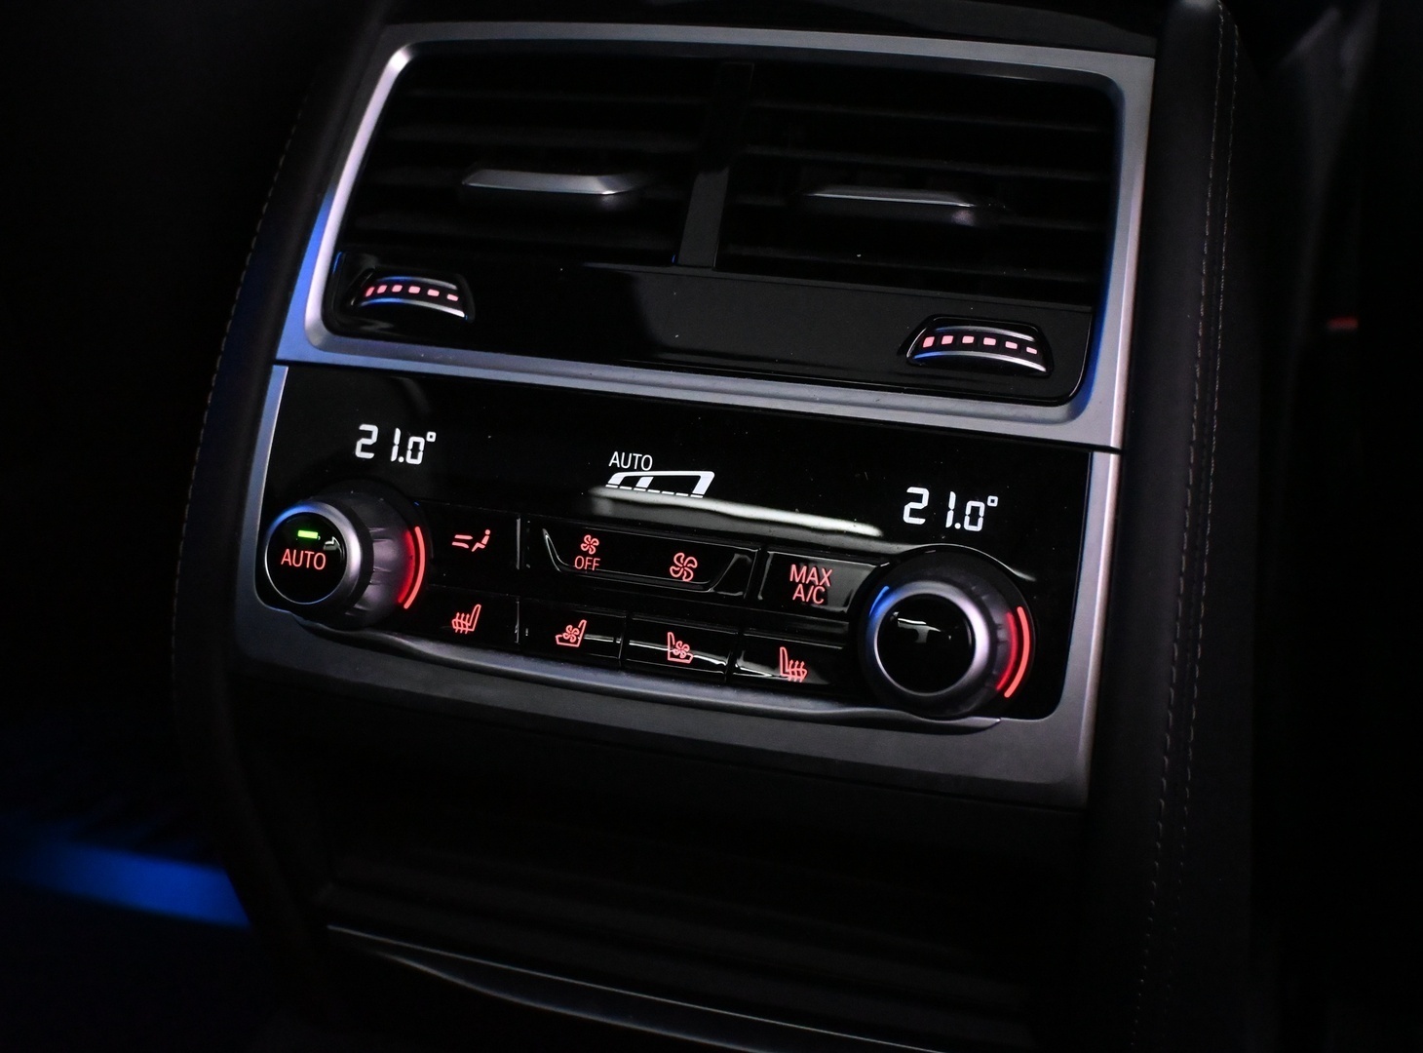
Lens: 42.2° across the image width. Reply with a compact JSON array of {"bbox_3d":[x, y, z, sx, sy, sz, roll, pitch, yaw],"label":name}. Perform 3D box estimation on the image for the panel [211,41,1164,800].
[{"bbox_3d":[-0.009,-0.037,0.422,0.208,0.177,0.039,7,-9,17],"label":"panel"}]

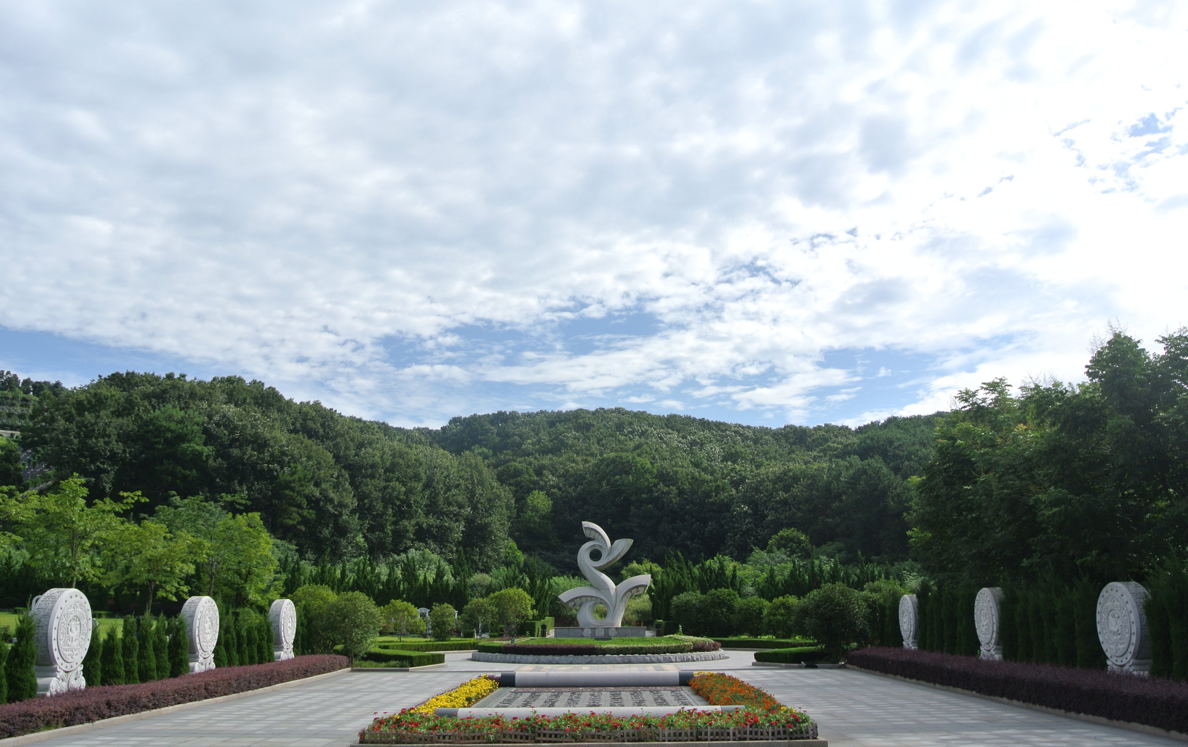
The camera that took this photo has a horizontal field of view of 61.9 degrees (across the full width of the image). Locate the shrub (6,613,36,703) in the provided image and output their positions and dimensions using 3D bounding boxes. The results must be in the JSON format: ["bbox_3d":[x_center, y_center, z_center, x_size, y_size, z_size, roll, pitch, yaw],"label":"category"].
[{"bbox_3d":[-9.323,4.687,16.158,0.520,1.750,0.520,0,-14,0],"label":"shrub"}]

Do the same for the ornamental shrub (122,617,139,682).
[{"bbox_3d":[-9.298,5.706,19.923,0.380,1.560,0.380,0,-14,0],"label":"ornamental shrub"}]

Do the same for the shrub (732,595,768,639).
[{"bbox_3d":[9.385,14.560,58.950,2.176,2.601,2.176,0,-14,0],"label":"shrub"}]

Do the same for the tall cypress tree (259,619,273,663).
[{"bbox_3d":[-9.245,7.701,28.032,0.400,1.540,0.400,0,-14,0],"label":"tall cypress tree"}]

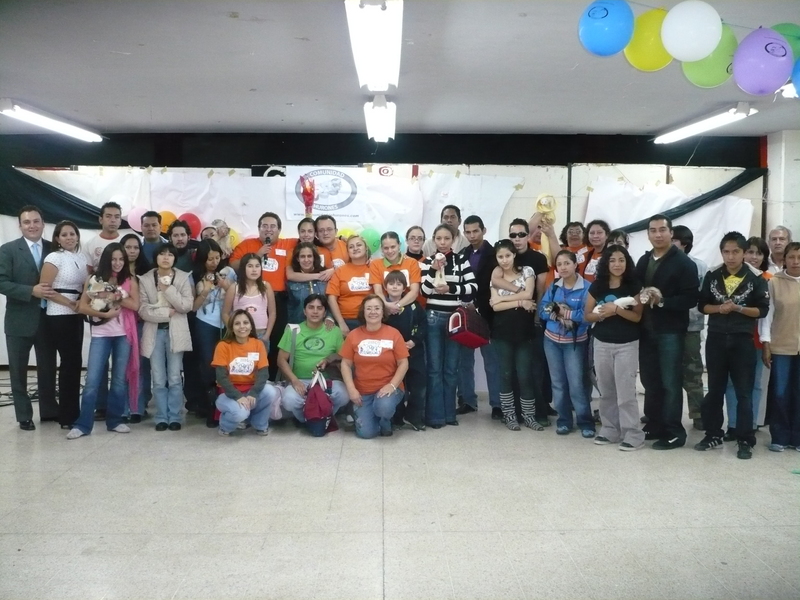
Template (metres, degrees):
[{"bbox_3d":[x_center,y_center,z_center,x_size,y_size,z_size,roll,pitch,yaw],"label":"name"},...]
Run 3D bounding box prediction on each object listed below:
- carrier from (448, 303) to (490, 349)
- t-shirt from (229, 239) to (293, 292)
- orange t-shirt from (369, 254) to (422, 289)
[{"bbox_3d":[0.549,0.204,6.481,0.190,0.250,0.310,-24,-34,35],"label":"carrier"},{"bbox_3d":[-1.198,-0.292,7.047,0.570,0.500,0.310,0,4,-6],"label":"t-shirt"},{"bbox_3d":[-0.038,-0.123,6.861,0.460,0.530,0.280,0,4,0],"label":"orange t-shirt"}]

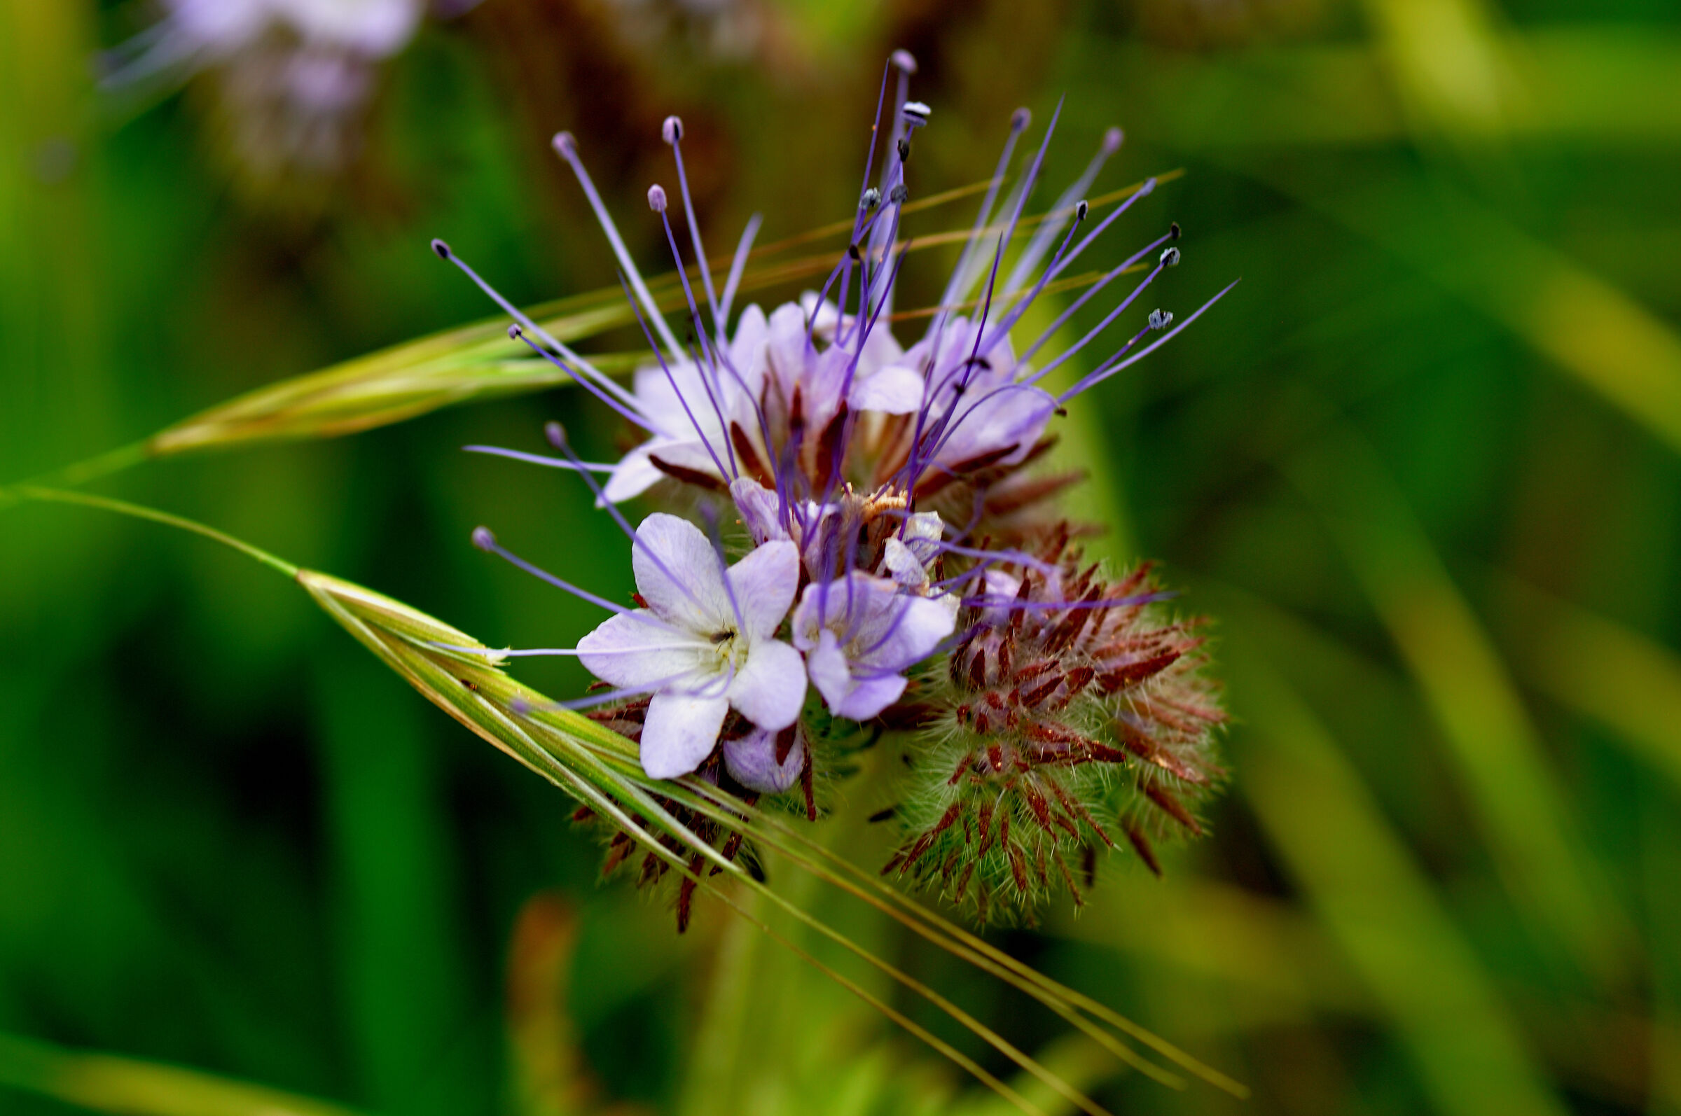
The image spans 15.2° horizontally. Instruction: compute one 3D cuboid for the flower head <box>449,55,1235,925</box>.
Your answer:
[{"bbox_3d":[0.000,-0.003,0.302,0.037,0.040,0.035,3,20,9],"label":"flower head"}]

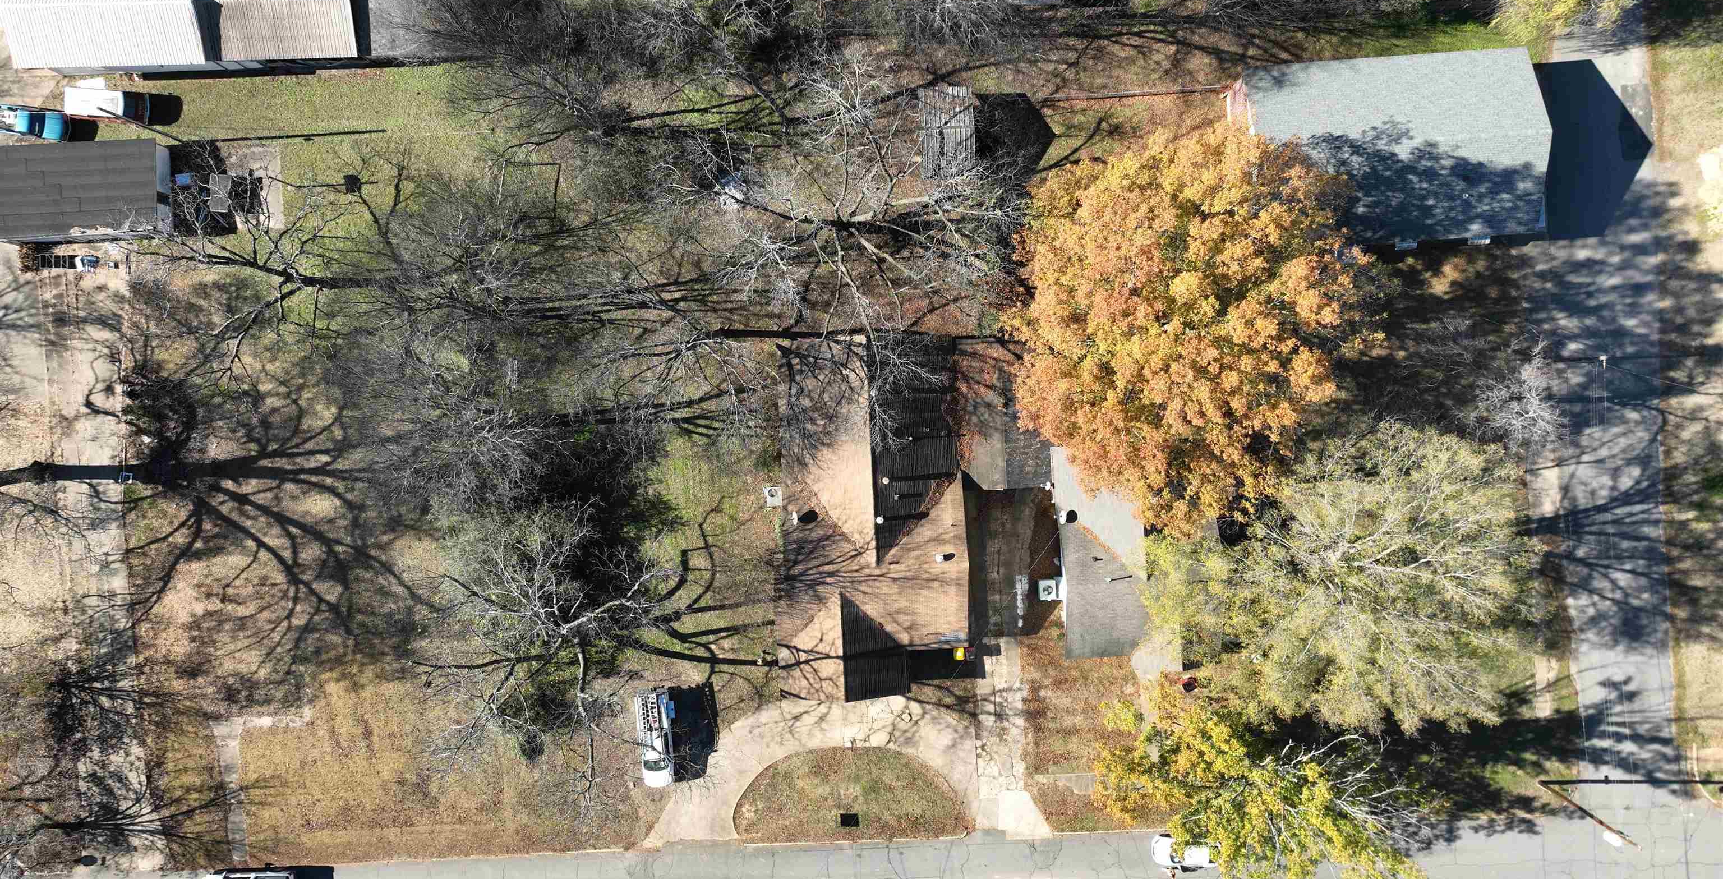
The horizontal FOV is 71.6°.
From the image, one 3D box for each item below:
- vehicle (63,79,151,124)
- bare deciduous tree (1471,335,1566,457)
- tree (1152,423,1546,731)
[{"bbox_3d":[-43.228,-19.096,68.713,4.450,1.750,1.850,5,92,0],"label":"vehicle"},{"bbox_3d":[36.606,-2.325,67.127,4.500,7.000,6.000,-2,92,0],"label":"bare deciduous tree"},{"bbox_3d":[24.071,6.678,61.931,19.500,18.000,16.500,-2,92,0],"label":"tree"}]

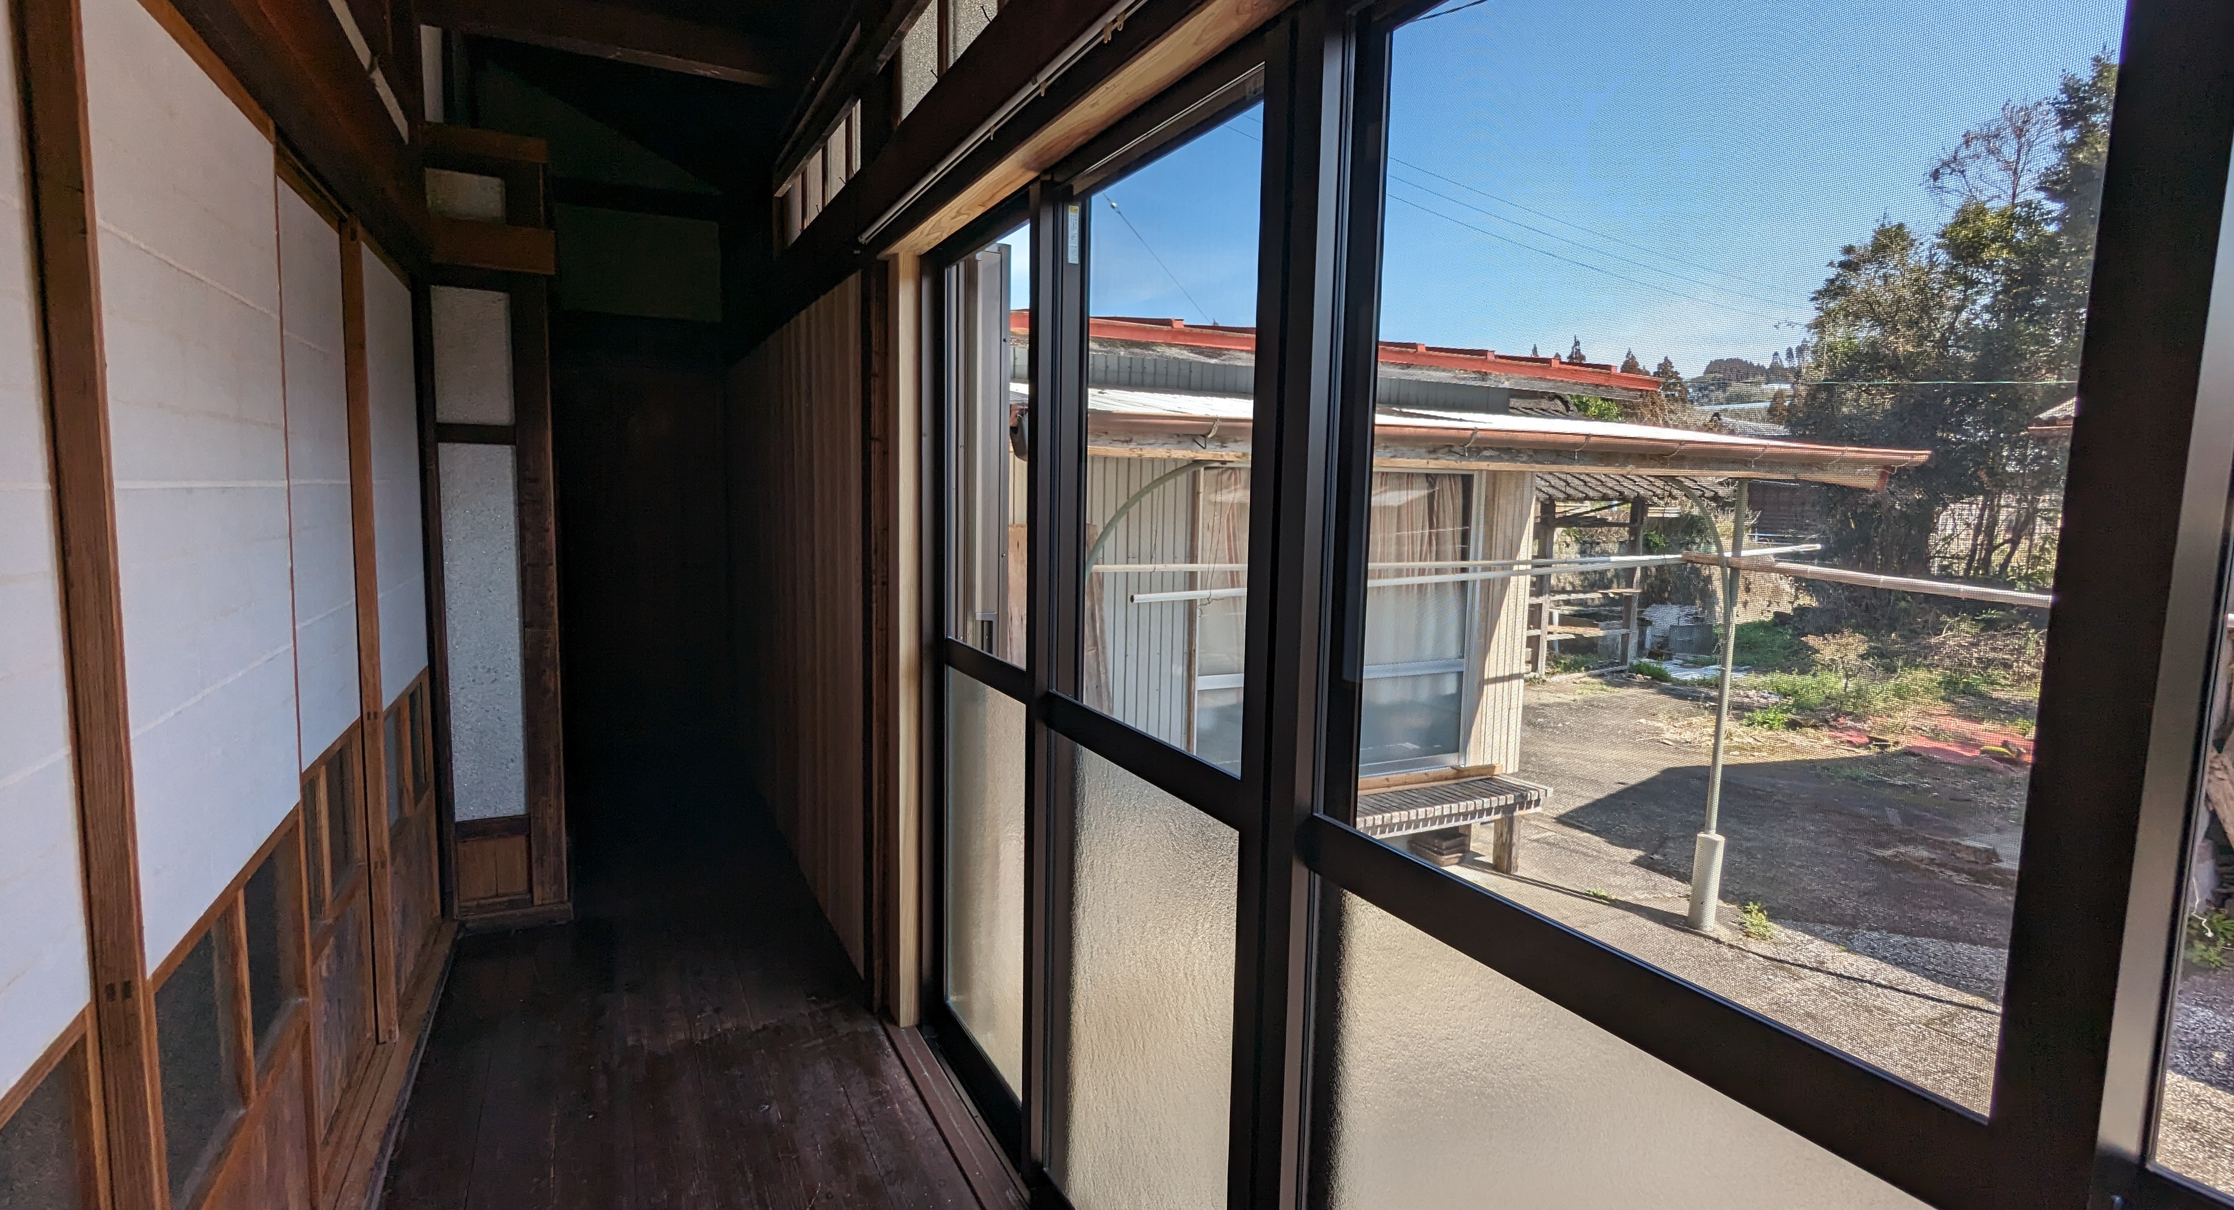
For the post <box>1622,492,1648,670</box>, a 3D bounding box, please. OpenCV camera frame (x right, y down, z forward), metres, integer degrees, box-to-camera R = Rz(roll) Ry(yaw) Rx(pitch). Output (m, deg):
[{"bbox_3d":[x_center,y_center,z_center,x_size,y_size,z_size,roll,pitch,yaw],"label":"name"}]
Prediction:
[{"bbox_3d":[6.170,-0.302,12.336,0.112,2.031,0.112,-2,7,-27],"label":"post"}]

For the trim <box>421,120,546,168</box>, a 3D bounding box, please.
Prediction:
[{"bbox_3d":[-1.661,-1.205,2.721,0.277,0.066,0.060,-2,7,-27],"label":"trim"}]

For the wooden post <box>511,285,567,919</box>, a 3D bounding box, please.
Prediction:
[{"bbox_3d":[-1.663,-0.019,2.979,0.081,1.796,0.090,-2,7,-27],"label":"wooden post"}]

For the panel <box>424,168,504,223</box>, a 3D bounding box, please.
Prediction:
[{"bbox_3d":[-1.728,-1.082,2.747,0.173,0.119,0.020,-2,7,-27],"label":"panel"}]

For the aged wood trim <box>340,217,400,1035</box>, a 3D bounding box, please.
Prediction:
[{"bbox_3d":[-1.596,0.082,2.210,0.036,1.748,0.039,-2,7,-27],"label":"aged wood trim"}]

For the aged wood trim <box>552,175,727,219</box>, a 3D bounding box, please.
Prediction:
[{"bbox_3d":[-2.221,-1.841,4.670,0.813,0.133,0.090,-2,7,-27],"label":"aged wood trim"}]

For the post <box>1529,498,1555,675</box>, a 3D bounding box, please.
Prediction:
[{"bbox_3d":[4.708,-0.202,11.437,0.112,1.961,0.112,-2,7,-27],"label":"post"}]

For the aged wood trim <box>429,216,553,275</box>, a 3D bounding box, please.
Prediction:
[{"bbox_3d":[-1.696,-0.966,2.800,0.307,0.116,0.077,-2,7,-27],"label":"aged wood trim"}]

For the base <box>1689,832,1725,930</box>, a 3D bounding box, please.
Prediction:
[{"bbox_3d":[2.501,1.167,4.380,0.114,0.383,0.114,-2,7,-27],"label":"base"}]

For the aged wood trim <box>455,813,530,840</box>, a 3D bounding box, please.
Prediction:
[{"bbox_3d":[-1.771,0.628,2.938,0.179,0.056,0.040,-2,7,-27],"label":"aged wood trim"}]

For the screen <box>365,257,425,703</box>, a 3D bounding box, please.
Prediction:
[{"bbox_3d":[-1.755,-0.302,2.506,0.026,1.028,0.697,-2,7,-27],"label":"screen"}]

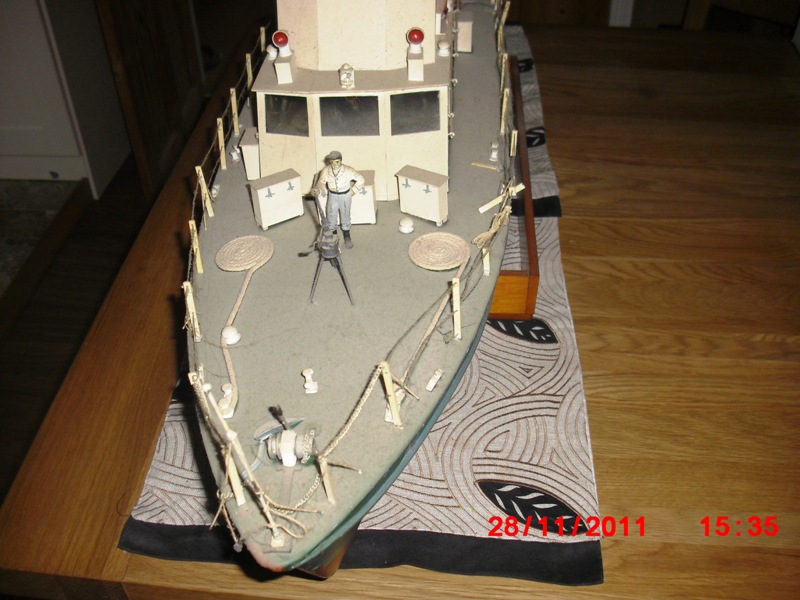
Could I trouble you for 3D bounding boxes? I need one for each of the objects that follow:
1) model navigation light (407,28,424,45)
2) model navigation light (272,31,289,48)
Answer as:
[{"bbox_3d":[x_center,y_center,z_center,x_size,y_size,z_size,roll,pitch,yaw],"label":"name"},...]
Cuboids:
[{"bbox_3d":[0.011,-0.192,0.640,0.013,0.013,0.011,2,39,2],"label":"model navigation light"},{"bbox_3d":[-0.087,-0.189,0.638,0.013,0.013,0.011,-1,39,3],"label":"model navigation light"}]

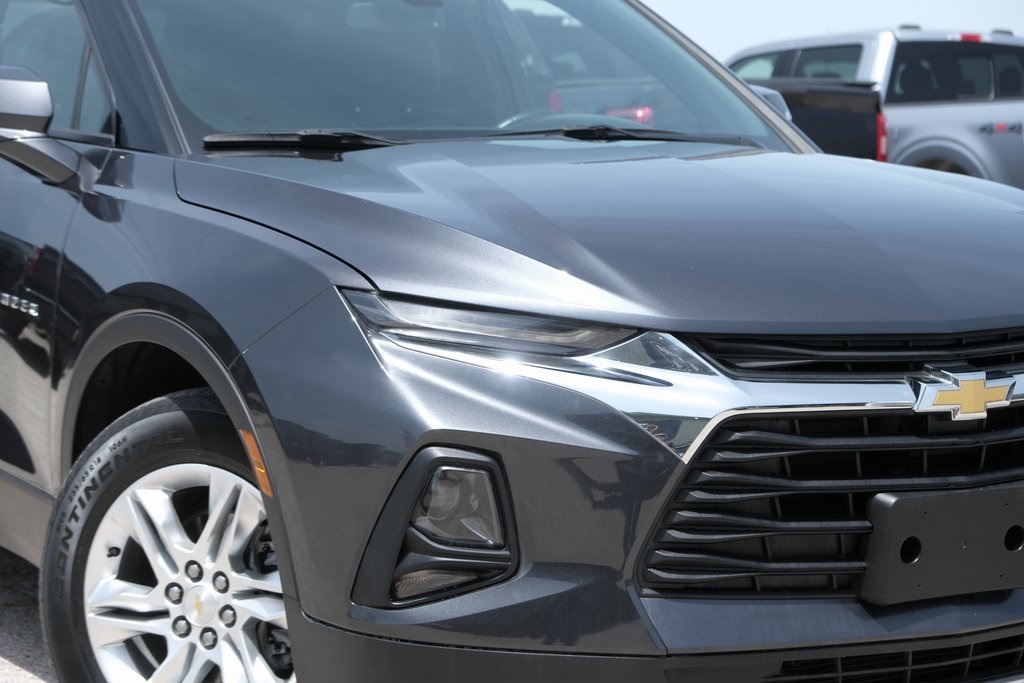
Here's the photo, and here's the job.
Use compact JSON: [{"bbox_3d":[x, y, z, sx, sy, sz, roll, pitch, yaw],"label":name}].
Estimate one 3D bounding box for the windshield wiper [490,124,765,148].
[{"bbox_3d":[0.236,-0.420,4.855,0.780,0.060,0.085,-3,6,-39],"label":"windshield wiper"}]

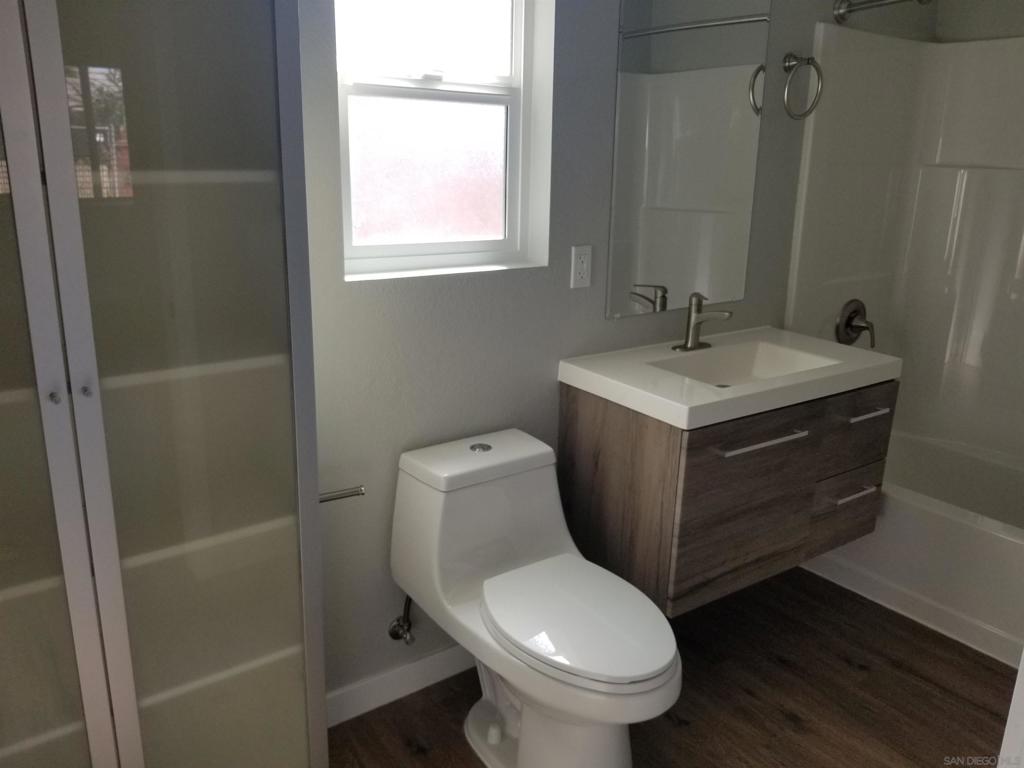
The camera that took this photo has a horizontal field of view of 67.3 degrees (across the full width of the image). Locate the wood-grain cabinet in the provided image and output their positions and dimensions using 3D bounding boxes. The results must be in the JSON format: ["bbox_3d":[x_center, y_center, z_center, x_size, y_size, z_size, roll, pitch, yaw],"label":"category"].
[{"bbox_3d":[0.649,0.229,2.336,0.895,0.505,0.510,-10,19,-33],"label":"wood-grain cabinet"}]

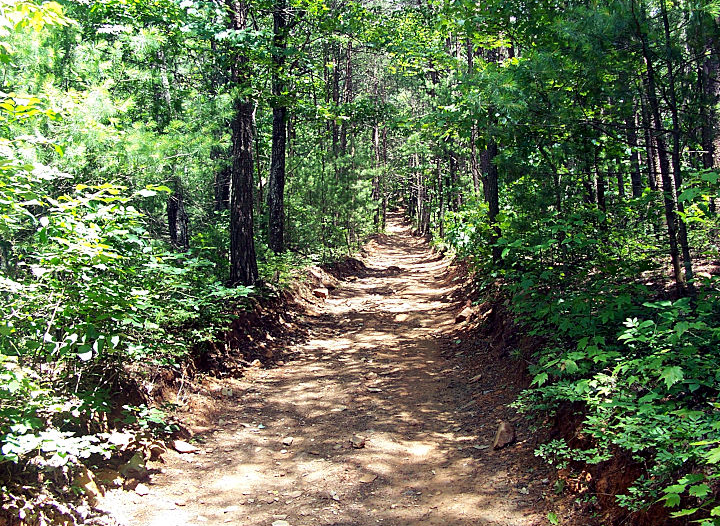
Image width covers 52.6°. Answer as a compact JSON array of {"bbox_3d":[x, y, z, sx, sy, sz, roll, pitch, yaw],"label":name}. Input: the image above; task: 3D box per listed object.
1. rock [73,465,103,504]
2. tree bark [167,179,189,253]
[{"bbox_3d":[-1.460,1.187,3.900,0.170,0.200,0.140,-2,3,-22],"label":"rock"},{"bbox_3d":[-3.008,-0.799,12.000,0.320,1.300,0.320,-1,3,0],"label":"tree bark"}]

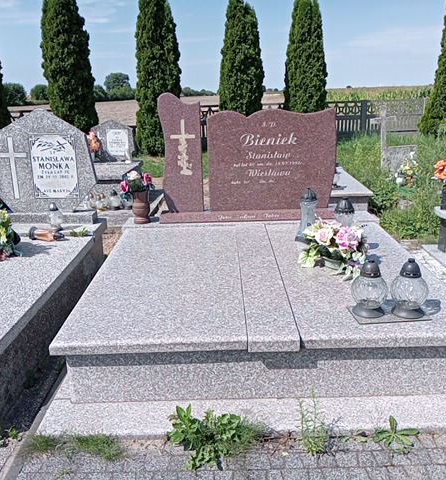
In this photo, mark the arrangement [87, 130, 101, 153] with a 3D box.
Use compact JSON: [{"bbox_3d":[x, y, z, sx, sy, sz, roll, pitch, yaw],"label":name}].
[{"bbox_3d":[-1.976,-1.495,7.900,0.250,0.340,0.220,-1,16,0],"label":"arrangement"}]

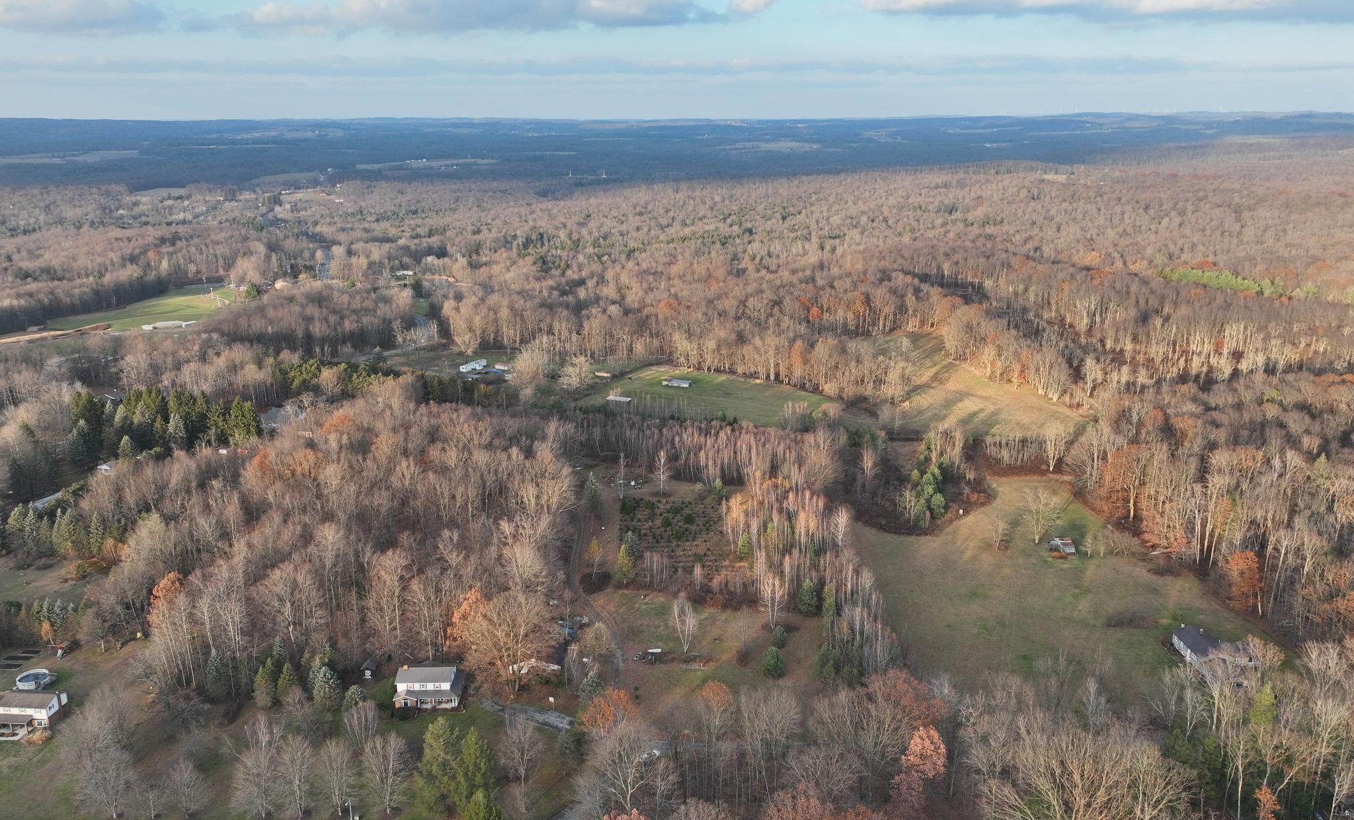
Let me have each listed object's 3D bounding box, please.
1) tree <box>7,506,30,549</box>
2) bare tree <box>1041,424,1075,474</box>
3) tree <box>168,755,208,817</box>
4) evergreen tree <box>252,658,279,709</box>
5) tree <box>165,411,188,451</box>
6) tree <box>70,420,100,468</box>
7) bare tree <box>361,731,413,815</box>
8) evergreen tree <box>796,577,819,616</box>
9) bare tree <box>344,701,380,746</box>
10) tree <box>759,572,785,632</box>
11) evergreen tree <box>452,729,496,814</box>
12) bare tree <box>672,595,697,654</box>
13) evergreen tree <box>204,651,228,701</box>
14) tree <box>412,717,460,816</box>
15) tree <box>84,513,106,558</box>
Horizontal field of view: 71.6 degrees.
[{"bbox_3d":[-193.470,34.370,275.640,6.840,14.580,6.840,0,18,0],"label":"tree"},{"bbox_3d":[135.230,13.380,332.690,12.000,17.900,11.640,0,17,0],"label":"bare tree"},{"bbox_3d":[-90.770,69.740,173.460,7.430,13.350,7.430,0,17,0],"label":"tree"},{"bbox_3d":[-88.560,58.710,202.180,5.470,12.360,5.470,0,18,0],"label":"evergreen tree"},{"bbox_3d":[-188.170,8.310,353.210,8.360,15.330,8.110,0,17,0],"label":"tree"},{"bbox_3d":[-216.880,11.470,343.170,11.030,17.620,11.030,0,18,0],"label":"tree"},{"bbox_3d":[-53.820,67.400,173.600,9.590,17.720,9.590,0,17,0],"label":"bare tree"},{"bbox_3d":[35.220,49.670,252.490,6.260,10.480,6.260,0,17,0],"label":"evergreen tree"},{"bbox_3d":[-63.180,63.290,188.350,7.220,11.950,7.220,0,18,0],"label":"bare tree"},{"bbox_3d":[23.340,46.980,229.980,6.480,15.060,6.290,0,17,0],"label":"tree"},{"bbox_3d":[-37.820,66.950,175.230,8.500,17.620,8.500,0,17,0],"label":"evergreen tree"},{"bbox_3d":[2.060,53.590,233.970,6.330,16.060,6.330,0,17,0],"label":"bare tree"},{"bbox_3d":[-99.050,57.480,201.490,4.540,12.010,4.410,0,17,0],"label":"evergreen tree"},{"bbox_3d":[-44.690,65.630,174.230,8.640,20.740,8.640,0,17,0],"label":"tree"},{"bbox_3d":[-168.790,35.810,272.430,6.140,13.770,6.140,0,18,0],"label":"tree"}]

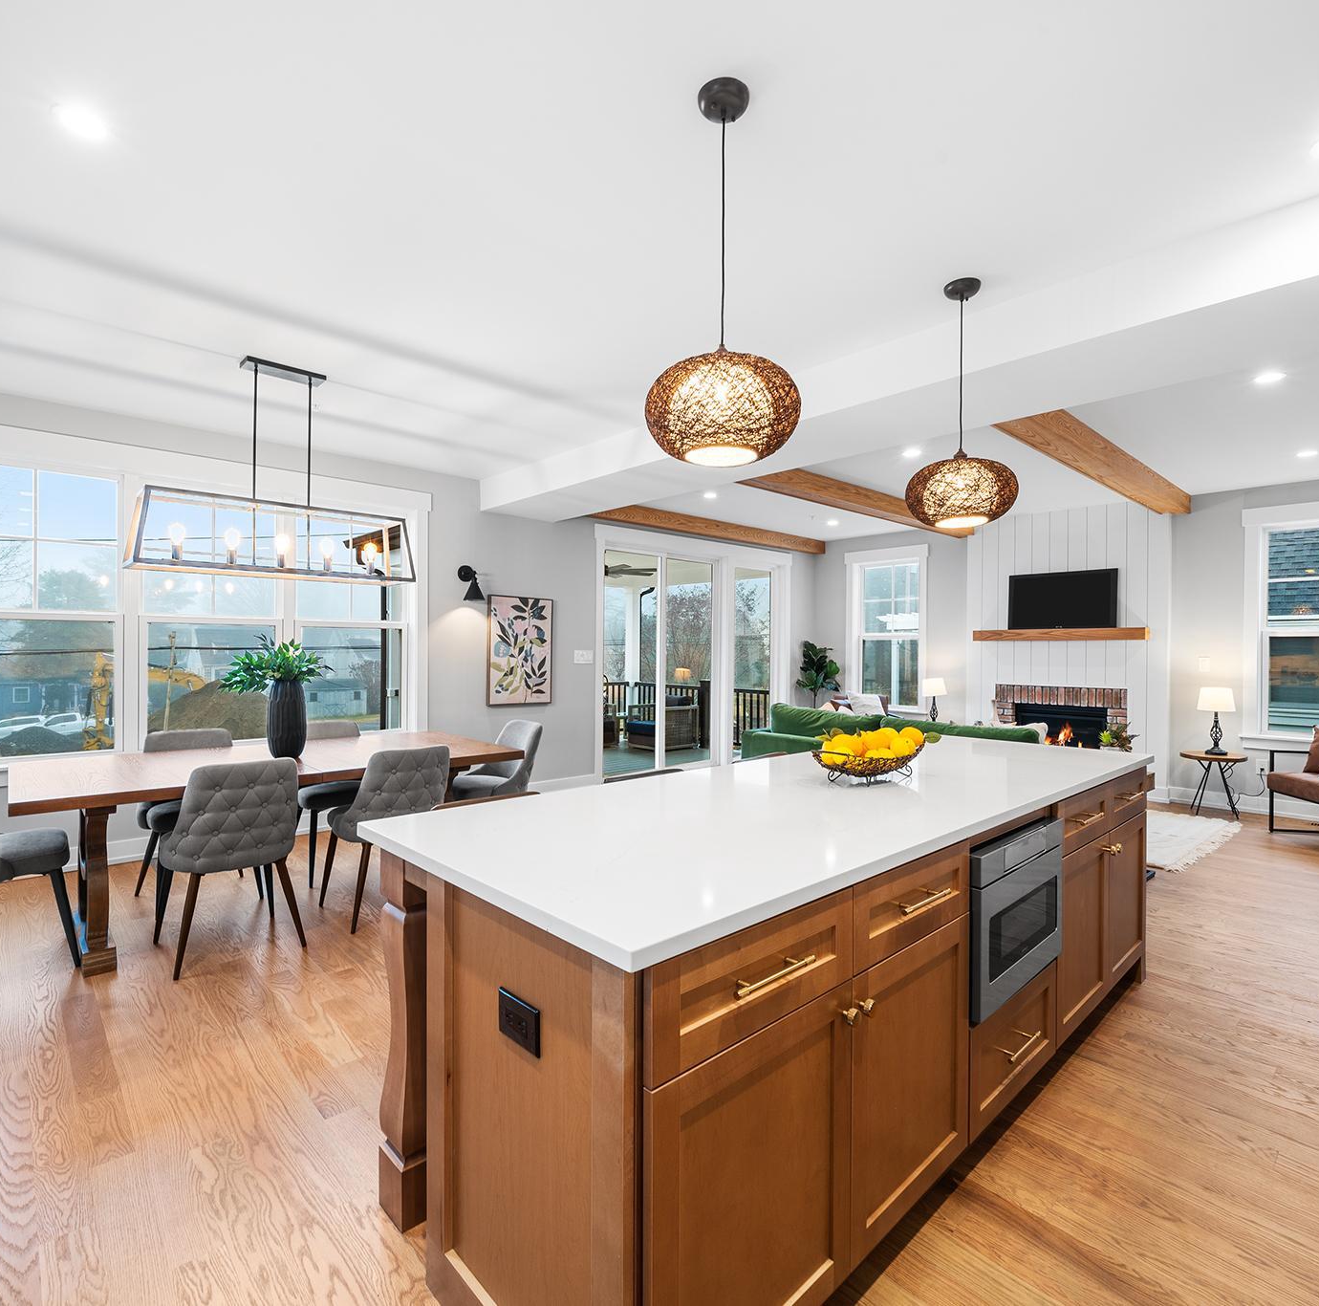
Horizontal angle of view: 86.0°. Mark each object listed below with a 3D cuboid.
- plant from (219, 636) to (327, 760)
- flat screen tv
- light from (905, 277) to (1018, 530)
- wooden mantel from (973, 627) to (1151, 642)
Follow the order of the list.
[{"bbox_3d":[-1.981,0.227,3.714,0.530,0.640,0.480,0,0,-43],"label":"plant"},{"bbox_3d":[3.948,-0.511,6.938,0.065,0.560,0.975,0,0,-43],"label":"flat screen tv"},{"bbox_3d":[1.154,-0.941,2.693,0.395,0.940,0.395,0,0,-43],"label":"light"},{"bbox_3d":[3.900,-0.175,6.967,0.170,0.112,1.545,0,0,-43],"label":"wooden mantel"}]

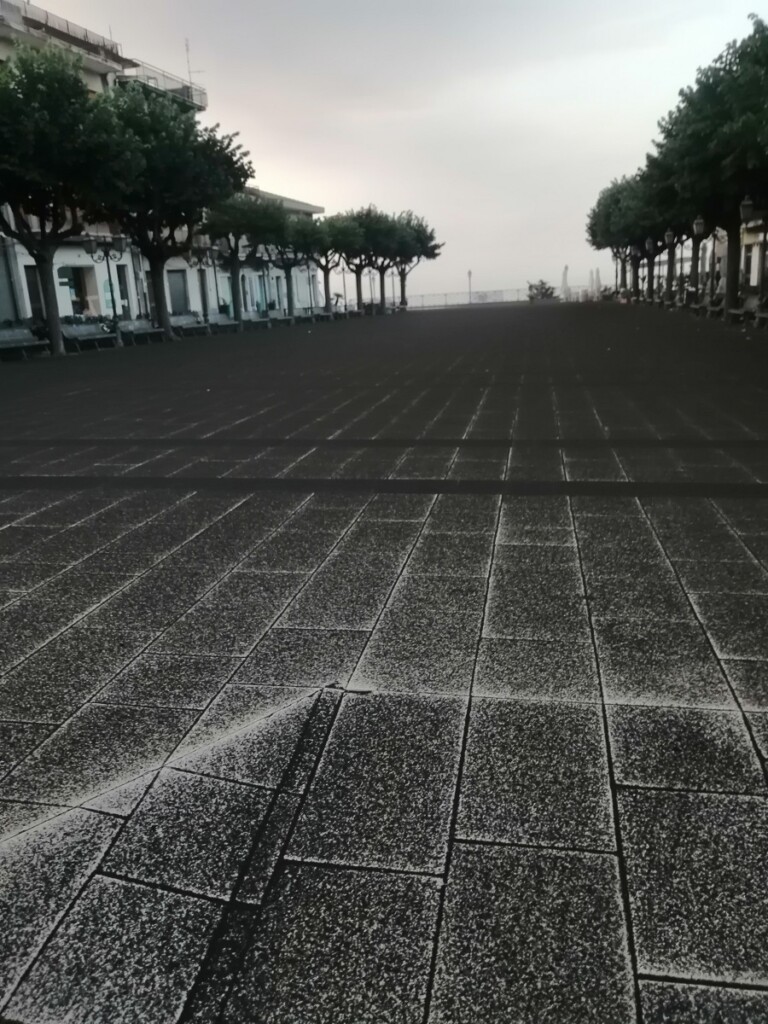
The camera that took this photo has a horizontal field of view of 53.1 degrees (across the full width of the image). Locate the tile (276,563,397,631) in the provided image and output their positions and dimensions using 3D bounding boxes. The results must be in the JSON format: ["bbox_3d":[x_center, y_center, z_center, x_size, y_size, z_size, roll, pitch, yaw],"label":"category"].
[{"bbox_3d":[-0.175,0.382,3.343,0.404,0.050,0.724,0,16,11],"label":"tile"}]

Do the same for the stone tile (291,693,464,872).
[{"bbox_3d":[0.014,0.740,2.160,0.395,0.050,0.686,0,22,11],"label":"stone tile"}]

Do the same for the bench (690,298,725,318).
[{"bbox_3d":[11.962,-7.611,28.547,0.650,0.820,1.900,0,16,11],"label":"bench"}]

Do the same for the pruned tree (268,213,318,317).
[{"bbox_3d":[-5.643,-15.265,48.255,3.907,6.579,3.907,0,16,11],"label":"pruned tree"}]

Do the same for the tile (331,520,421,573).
[{"bbox_3d":[-0.035,0.176,4.067,0.404,0.050,0.742,0,16,11],"label":"tile"}]

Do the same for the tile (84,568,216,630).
[{"bbox_3d":[-1.000,0.398,3.436,0.401,0.050,0.736,0,16,11],"label":"tile"}]

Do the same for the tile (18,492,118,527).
[{"bbox_3d":[-2.050,0.005,5.108,0.445,0.040,0.740,0,16,11],"label":"tile"}]

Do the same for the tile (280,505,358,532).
[{"bbox_3d":[-0.364,0.066,4.528,0.398,0.050,0.480,0,16,11],"label":"tile"}]

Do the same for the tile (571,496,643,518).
[{"bbox_3d":[1.296,-0.013,4.510,0.389,0.050,0.425,0,16,11],"label":"tile"}]

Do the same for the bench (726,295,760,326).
[{"bbox_3d":[10.230,-5.745,21.866,0.600,0.800,2.000,0,16,11],"label":"bench"}]

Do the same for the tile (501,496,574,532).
[{"bbox_3d":[0.879,0.018,4.476,0.401,0.050,0.681,0,16,11],"label":"tile"}]

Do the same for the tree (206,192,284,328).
[{"bbox_3d":[-7.452,-13.342,41.090,4.612,6.901,4.612,0,16,11],"label":"tree"}]

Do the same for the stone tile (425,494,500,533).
[{"bbox_3d":[0.472,0.027,4.518,0.395,0.050,0.807,0,16,11],"label":"stone tile"}]

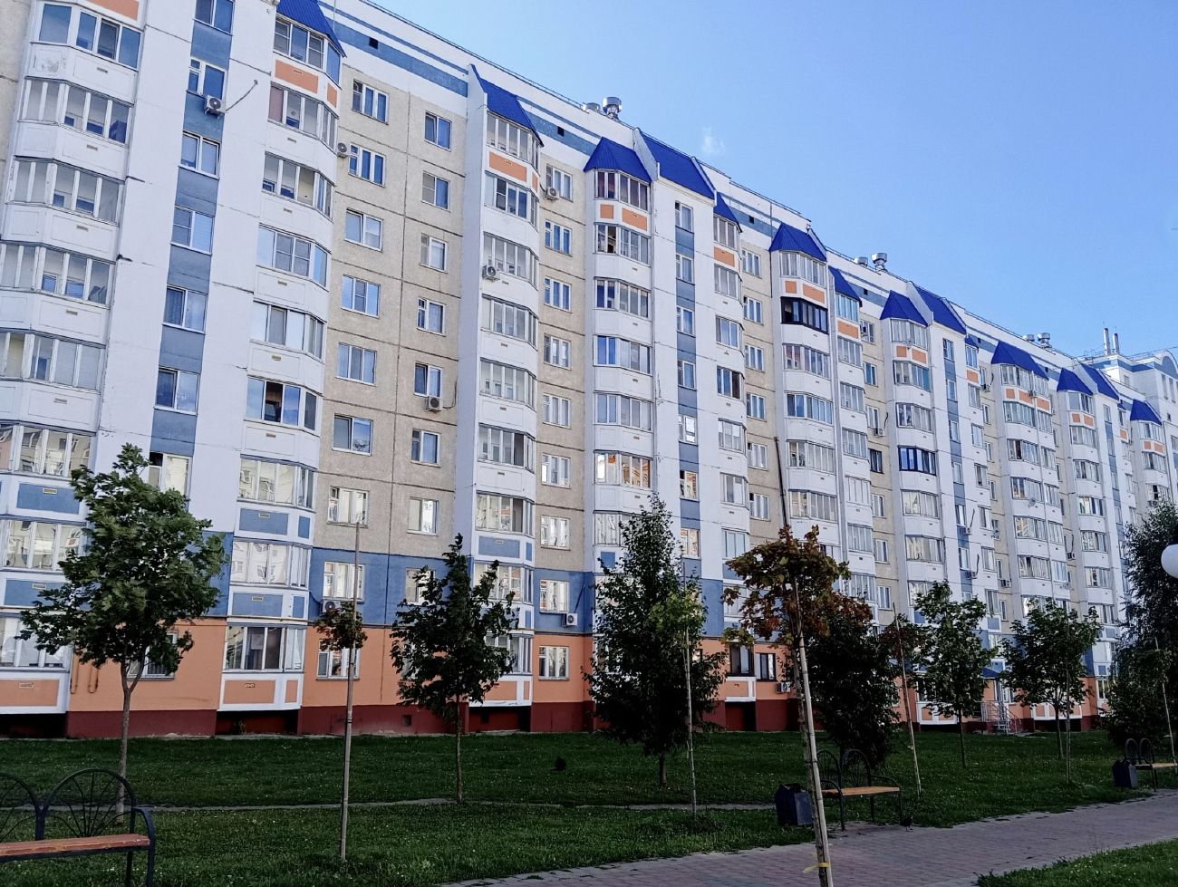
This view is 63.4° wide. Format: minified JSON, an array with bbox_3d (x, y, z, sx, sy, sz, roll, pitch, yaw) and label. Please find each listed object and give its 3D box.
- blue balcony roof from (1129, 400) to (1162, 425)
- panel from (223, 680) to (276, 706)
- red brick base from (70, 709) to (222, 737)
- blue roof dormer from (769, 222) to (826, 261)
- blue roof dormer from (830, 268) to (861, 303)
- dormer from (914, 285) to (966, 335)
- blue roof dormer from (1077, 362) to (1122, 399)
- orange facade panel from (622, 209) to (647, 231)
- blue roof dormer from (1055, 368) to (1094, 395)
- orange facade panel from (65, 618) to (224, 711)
[{"bbox_3d":[50.776,-3.008,87.059,3.900,2.300,1.350,11,-17,-39],"label":"blue balcony roof"},{"bbox_3d":[-11.076,8.132,31.146,1.690,0.730,0.120,11,-17,-39],"label":"panel"},{"bbox_3d":[-13.332,8.390,28.514,4.260,0.810,0.300,12,-17,-39],"label":"red brick base"},{"bbox_3d":[12.537,-12.222,56.993,3.850,2.400,1.450,12,-17,-39],"label":"blue roof dormer"},{"bbox_3d":[15.760,-9.972,59.009,3.700,2.410,1.400,11,-17,-39],"label":"blue roof dormer"},{"bbox_3d":[23.991,-9.117,65.374,4.100,3.200,1.580,12,-17,-39],"label":"dormer"},{"bbox_3d":[43.162,-5.426,81.131,4.300,3.150,1.600,11,-17,-39],"label":"blue roof dormer"},{"bbox_3d":[2.261,-11.023,47.090,1.640,0.720,0.120,11,-17,-39],"label":"orange facade panel"},{"bbox_3d":[40.076,-5.201,78.750,3.650,2.400,1.450,12,-17,-39],"label":"blue roof dormer"},{"bbox_3d":[-13.289,6.651,28.852,4.350,2.750,0.150,12,-17,-39],"label":"orange facade panel"}]

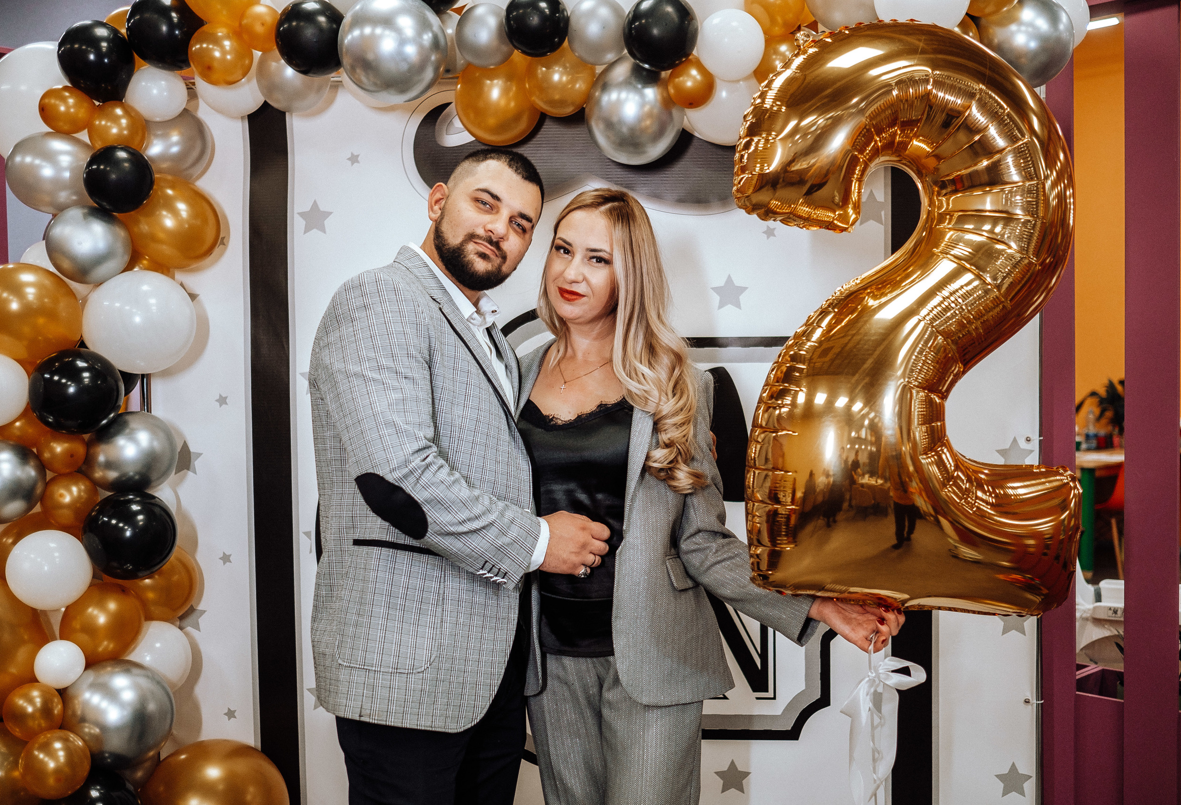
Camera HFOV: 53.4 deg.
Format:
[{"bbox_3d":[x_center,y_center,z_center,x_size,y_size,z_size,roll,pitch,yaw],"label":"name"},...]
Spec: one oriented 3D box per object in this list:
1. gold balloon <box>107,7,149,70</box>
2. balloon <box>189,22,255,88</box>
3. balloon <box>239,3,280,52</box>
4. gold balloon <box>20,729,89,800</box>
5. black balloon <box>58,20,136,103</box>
[{"bbox_3d":[-0.936,-0.736,2.410,0.148,0.148,0.150,0,2,0],"label":"gold balloon"},{"bbox_3d":[-0.761,-0.717,2.420,0.128,0.130,0.133,0,1,0],"label":"balloon"},{"bbox_3d":[-0.685,-0.776,2.430,0.085,0.095,0.094,0,1,0],"label":"balloon"},{"bbox_3d":[-0.977,0.660,2.140,0.122,0.123,0.129,-2,2,-25],"label":"gold balloon"},{"bbox_3d":[-0.972,-0.671,2.310,0.150,0.152,0.159,-1,2,-22],"label":"black balloon"}]

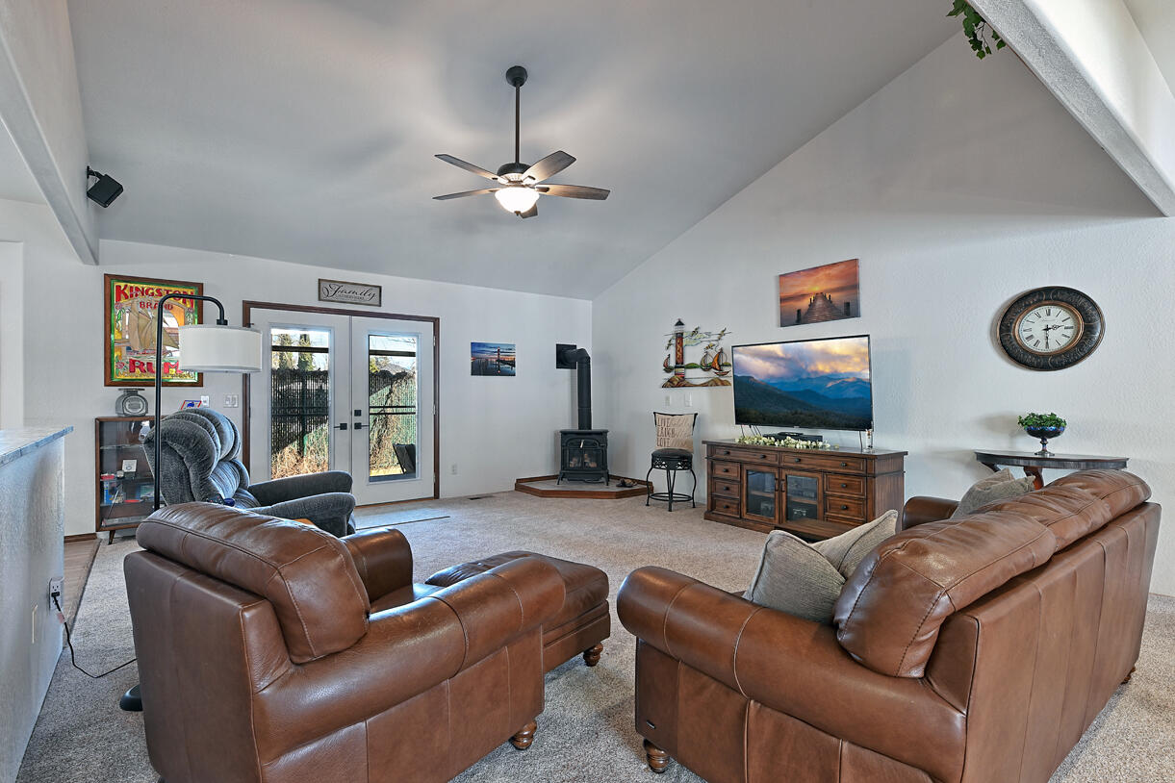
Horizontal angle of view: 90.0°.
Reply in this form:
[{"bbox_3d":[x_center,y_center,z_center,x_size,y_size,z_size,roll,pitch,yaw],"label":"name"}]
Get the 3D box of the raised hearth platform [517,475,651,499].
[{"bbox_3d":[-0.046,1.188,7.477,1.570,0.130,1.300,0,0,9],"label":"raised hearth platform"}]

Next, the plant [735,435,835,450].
[{"bbox_3d":[1.718,0.443,5.263,0.180,0.085,1.000,0,-1,-36],"label":"plant"}]

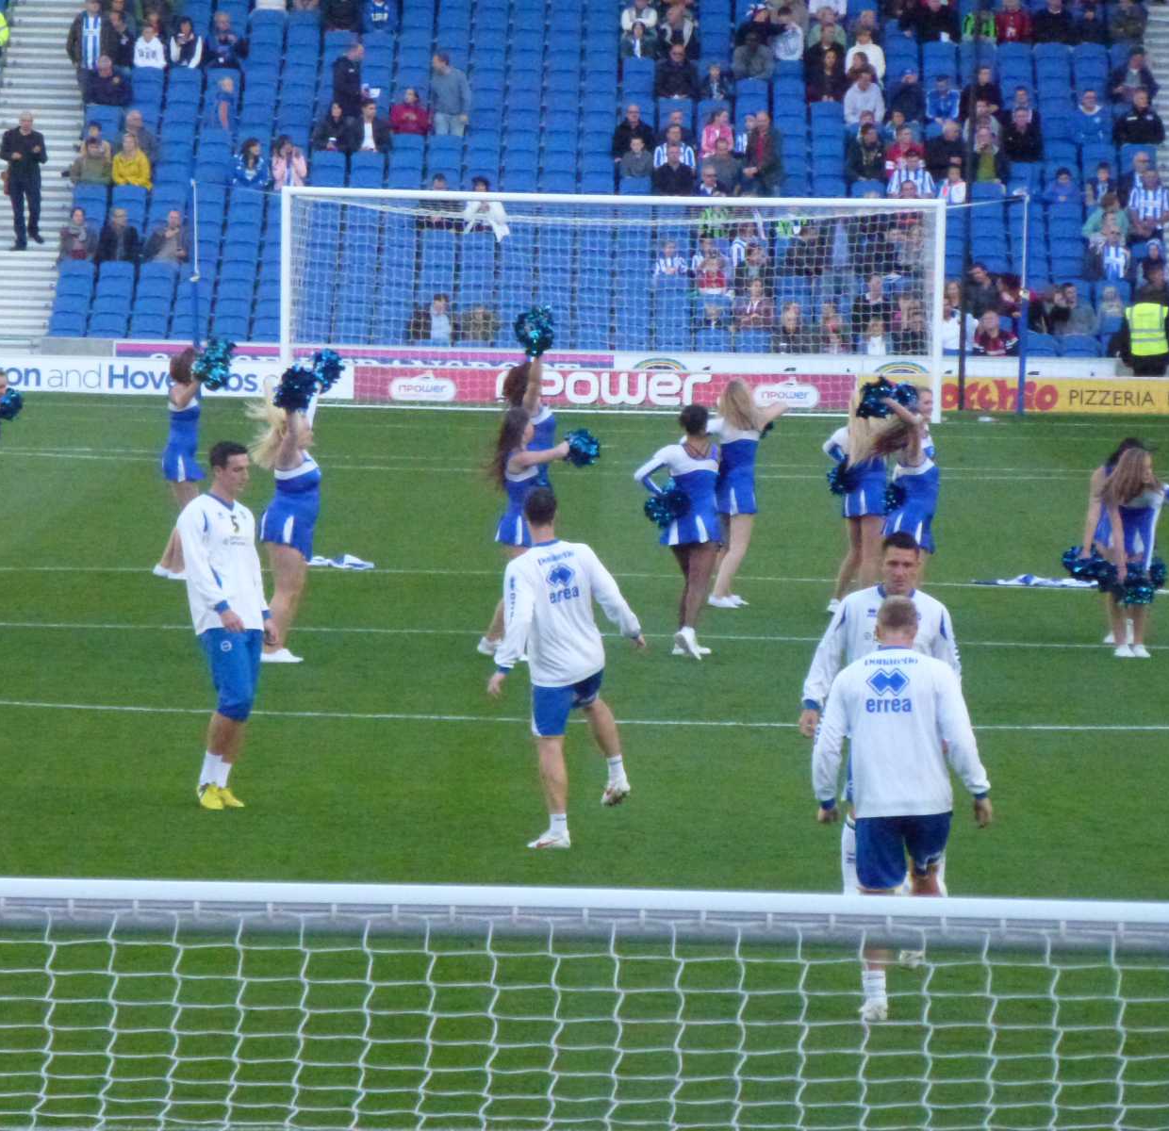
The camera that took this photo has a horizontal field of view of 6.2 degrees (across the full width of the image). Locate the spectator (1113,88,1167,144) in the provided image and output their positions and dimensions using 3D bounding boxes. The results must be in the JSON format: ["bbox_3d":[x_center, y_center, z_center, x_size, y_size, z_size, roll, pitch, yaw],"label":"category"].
[{"bbox_3d":[7.250,-5.590,141.827,0.630,1.280,0.780,1,2,0],"label":"spectator"}]

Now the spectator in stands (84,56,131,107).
[{"bbox_3d":[-6.199,-6.005,141.100,0.580,1.230,0.750,1,3,0],"label":"spectator in stands"}]

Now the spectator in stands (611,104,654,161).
[{"bbox_3d":[0.610,-5.301,139.970,0.550,1.300,0.750,1,3,0],"label":"spectator in stands"}]

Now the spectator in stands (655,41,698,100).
[{"bbox_3d":[1.208,-6.188,141.700,0.570,1.290,0.750,1,3,0],"label":"spectator in stands"}]

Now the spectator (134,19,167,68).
[{"bbox_3d":[-5.729,-6.602,142.886,0.440,1.150,0.680,1,3,0],"label":"spectator"}]

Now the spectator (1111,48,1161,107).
[{"bbox_3d":[7.270,-6.211,143.426,0.600,1.270,0.780,1,2,5],"label":"spectator"}]

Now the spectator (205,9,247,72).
[{"bbox_3d":[-4.796,-6.719,144.227,0.570,1.300,0.780,1,2,-3],"label":"spectator"}]

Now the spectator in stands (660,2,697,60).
[{"bbox_3d":[1.246,-6.878,144.833,0.520,1.250,0.720,1,3,5],"label":"spectator in stands"}]

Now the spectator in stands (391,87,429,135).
[{"bbox_3d":[-2.252,-5.563,140.100,0.500,1.200,0.720,1,3,6],"label":"spectator in stands"}]

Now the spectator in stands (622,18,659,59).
[{"bbox_3d":[0.729,-6.750,144.843,0.480,1.050,0.650,1,3,0],"label":"spectator in stands"}]

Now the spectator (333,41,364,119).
[{"bbox_3d":[-3.110,-5.984,142.351,0.400,1.760,0.500,3,3,32],"label":"spectator"}]

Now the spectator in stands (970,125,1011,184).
[{"bbox_3d":[5.253,-5.069,140.742,0.520,1.250,0.720,1,3,3],"label":"spectator in stands"}]

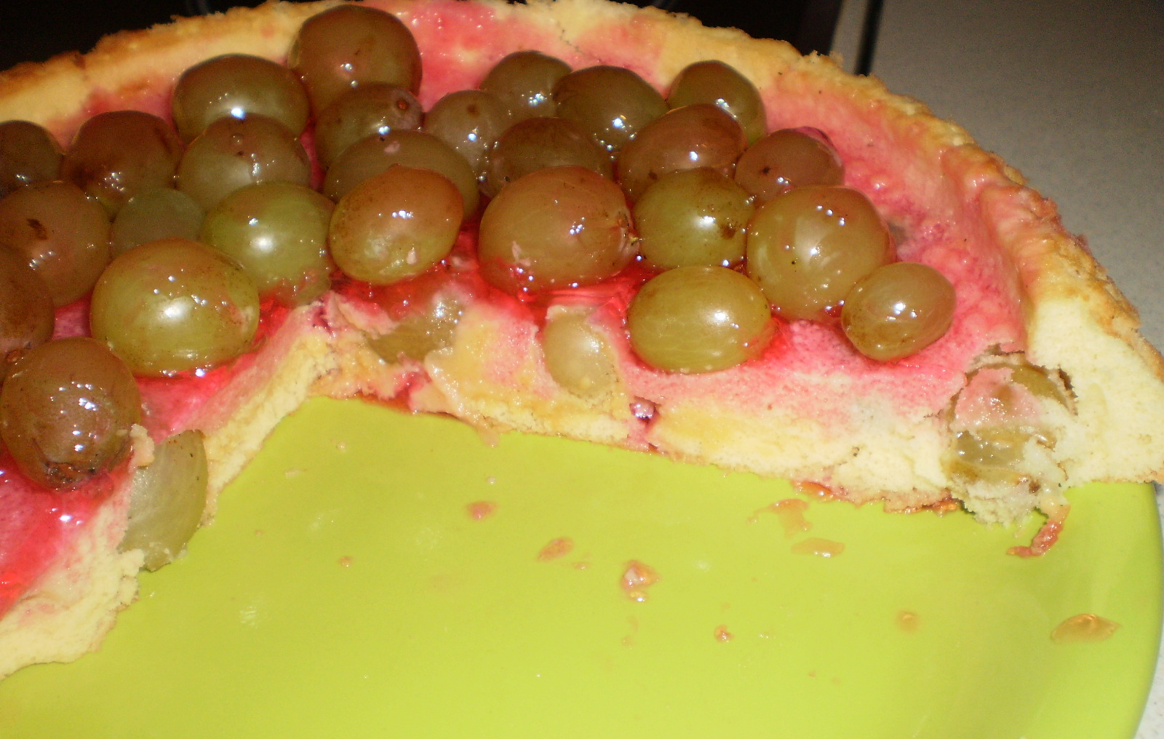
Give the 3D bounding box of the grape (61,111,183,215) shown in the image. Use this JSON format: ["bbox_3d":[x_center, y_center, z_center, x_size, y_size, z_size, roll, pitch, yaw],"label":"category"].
[{"bbox_3d":[-0.086,-0.038,0.225,0.021,0.019,0.019,1,39,0],"label":"grape"}]

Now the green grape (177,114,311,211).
[{"bbox_3d":[-0.063,-0.037,0.224,0.024,0.020,0.020,1,39,0],"label":"green grape"}]

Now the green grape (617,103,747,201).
[{"bbox_3d":[0.019,-0.040,0.229,0.025,0.019,0.019,-12,41,-15],"label":"green grape"}]

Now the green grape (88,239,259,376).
[{"bbox_3d":[-0.064,-0.010,0.191,0.025,0.021,0.021,6,40,6],"label":"green grape"}]

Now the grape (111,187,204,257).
[{"bbox_3d":[-0.078,-0.025,0.223,0.018,0.017,0.017,0,39,0],"label":"grape"}]

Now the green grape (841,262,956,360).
[{"bbox_3d":[0.052,-0.010,0.197,0.020,0.015,0.015,-21,44,-24],"label":"green grape"}]

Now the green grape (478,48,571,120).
[{"bbox_3d":[-0.011,-0.059,0.259,0.021,0.019,0.020,0,39,0],"label":"green grape"}]

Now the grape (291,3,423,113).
[{"bbox_3d":[-0.046,-0.062,0.244,0.026,0.023,0.023,1,39,0],"label":"grape"}]

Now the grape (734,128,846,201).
[{"bbox_3d":[0.039,-0.038,0.231,0.021,0.016,0.016,-5,40,-8],"label":"grape"}]

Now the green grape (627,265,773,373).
[{"bbox_3d":[0.019,-0.008,0.193,0.023,0.017,0.017,1,39,0],"label":"green grape"}]

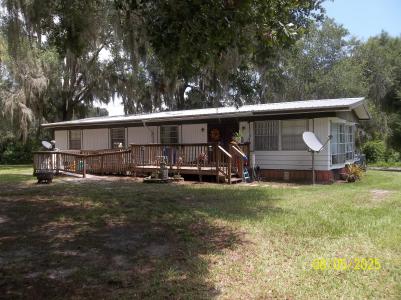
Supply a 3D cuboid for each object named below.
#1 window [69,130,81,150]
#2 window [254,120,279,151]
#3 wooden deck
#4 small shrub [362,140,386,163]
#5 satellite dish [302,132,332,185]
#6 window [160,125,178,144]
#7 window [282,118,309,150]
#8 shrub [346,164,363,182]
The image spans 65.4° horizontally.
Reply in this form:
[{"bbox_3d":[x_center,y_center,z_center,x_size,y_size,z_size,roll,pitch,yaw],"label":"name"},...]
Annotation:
[{"bbox_3d":[-8.650,-0.682,21.522,1.271,1.391,0.100,0,1,31],"label":"window"},{"bbox_3d":[3.059,-0.653,14.486,1.176,1.400,0.100,0,1,31],"label":"window"},{"bbox_3d":[-3.542,0.598,16.392,11.900,1.630,3.450,0,1,31],"label":"wooden deck"},{"bbox_3d":[14.947,0.173,27.000,1.950,1.900,1.700,0,1,27],"label":"small shrub"},{"bbox_3d":[4.774,0.355,12.750,0.850,2.100,0.850,0,1,-38],"label":"satellite dish"},{"bbox_3d":[-1.718,-0.702,17.356,1.274,1.349,0.100,0,1,31],"label":"window"},{"bbox_3d":[4.147,-0.650,13.833,1.225,1.398,0.100,0,1,31],"label":"window"},{"bbox_3d":[6.948,1.060,14.100,0.760,0.820,0.720,0,1,27],"label":"shrub"}]

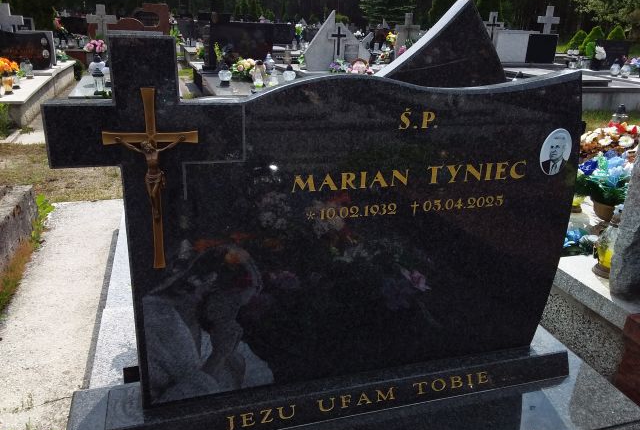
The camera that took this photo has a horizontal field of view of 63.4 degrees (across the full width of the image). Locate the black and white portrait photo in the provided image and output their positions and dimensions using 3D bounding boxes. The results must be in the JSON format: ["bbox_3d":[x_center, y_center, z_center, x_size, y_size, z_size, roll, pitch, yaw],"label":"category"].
[{"bbox_3d":[0.586,-0.155,1.285,0.090,0.120,0.010,-4,19,-16],"label":"black and white portrait photo"}]

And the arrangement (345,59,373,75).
[{"bbox_3d":[0.610,-2.275,8.000,0.450,0.250,0.280,-4,22,-16],"label":"arrangement"}]

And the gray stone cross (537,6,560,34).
[{"bbox_3d":[4.316,-3.691,9.800,0.460,0.500,0.110,-4,22,-16],"label":"gray stone cross"}]

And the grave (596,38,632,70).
[{"bbox_3d":[5.287,-2.889,9.300,0.557,0.550,0.130,-4,22,-16],"label":"grave"}]

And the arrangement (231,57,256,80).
[{"bbox_3d":[-0.944,-1.790,6.300,0.251,0.220,0.251,-4,22,-16],"label":"arrangement"}]

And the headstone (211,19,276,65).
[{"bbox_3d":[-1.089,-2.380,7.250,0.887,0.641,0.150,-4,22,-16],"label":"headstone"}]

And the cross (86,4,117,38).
[{"bbox_3d":[-3.011,-2.672,7.150,0.380,0.500,0.100,-4,22,-16],"label":"cross"}]

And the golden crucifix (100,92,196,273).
[{"bbox_3d":[-0.316,-0.055,0.992,0.172,0.364,0.045,-4,19,-16],"label":"golden crucifix"}]

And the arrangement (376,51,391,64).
[{"bbox_3d":[1.165,-2.890,9.500,0.230,0.210,0.200,-4,22,-16],"label":"arrangement"}]

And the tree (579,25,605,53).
[{"bbox_3d":[10.527,-6.722,20.000,1.000,1.100,1.000,-4,22,-16],"label":"tree"}]

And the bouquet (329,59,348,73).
[{"bbox_3d":[0.289,-2.319,8.100,0.290,0.220,0.240,-4,22,-16],"label":"bouquet"}]

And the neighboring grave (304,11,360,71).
[{"bbox_3d":[0.174,-2.497,7.500,0.751,0.814,0.200,-4,22,-16],"label":"neighboring grave"}]

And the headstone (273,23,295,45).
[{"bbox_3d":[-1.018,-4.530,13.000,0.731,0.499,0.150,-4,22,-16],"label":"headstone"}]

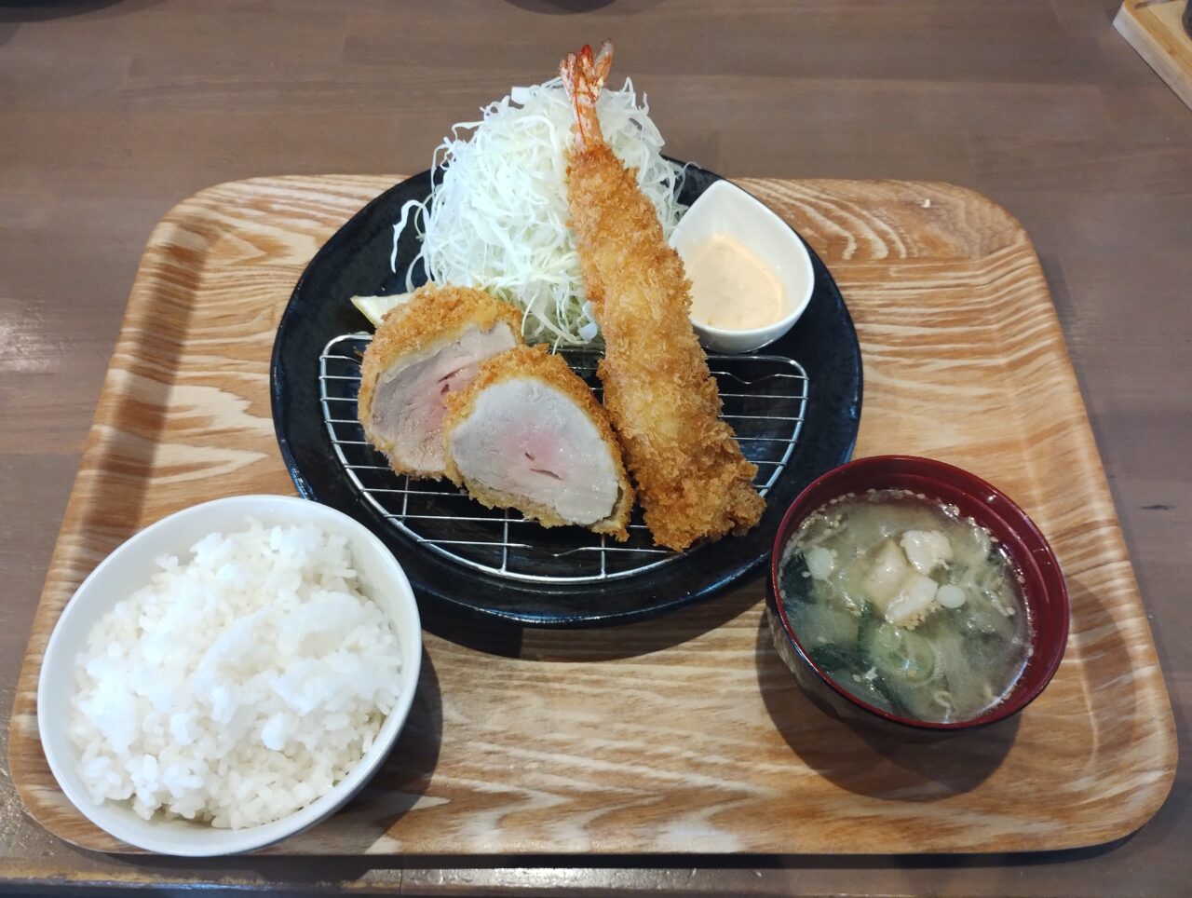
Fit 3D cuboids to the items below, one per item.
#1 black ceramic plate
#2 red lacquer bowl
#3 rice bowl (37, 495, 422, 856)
[{"bbox_3d":[-0.013,-0.040,0.464,0.274,0.034,0.274,0,58,0],"label":"black ceramic plate"},{"bbox_3d":[0.117,0.066,0.378,0.106,0.070,0.106,0,58,0],"label":"red lacquer bowl"},{"bbox_3d":[-0.128,0.089,0.368,0.130,0.064,0.130,0,58,0],"label":"rice bowl"}]

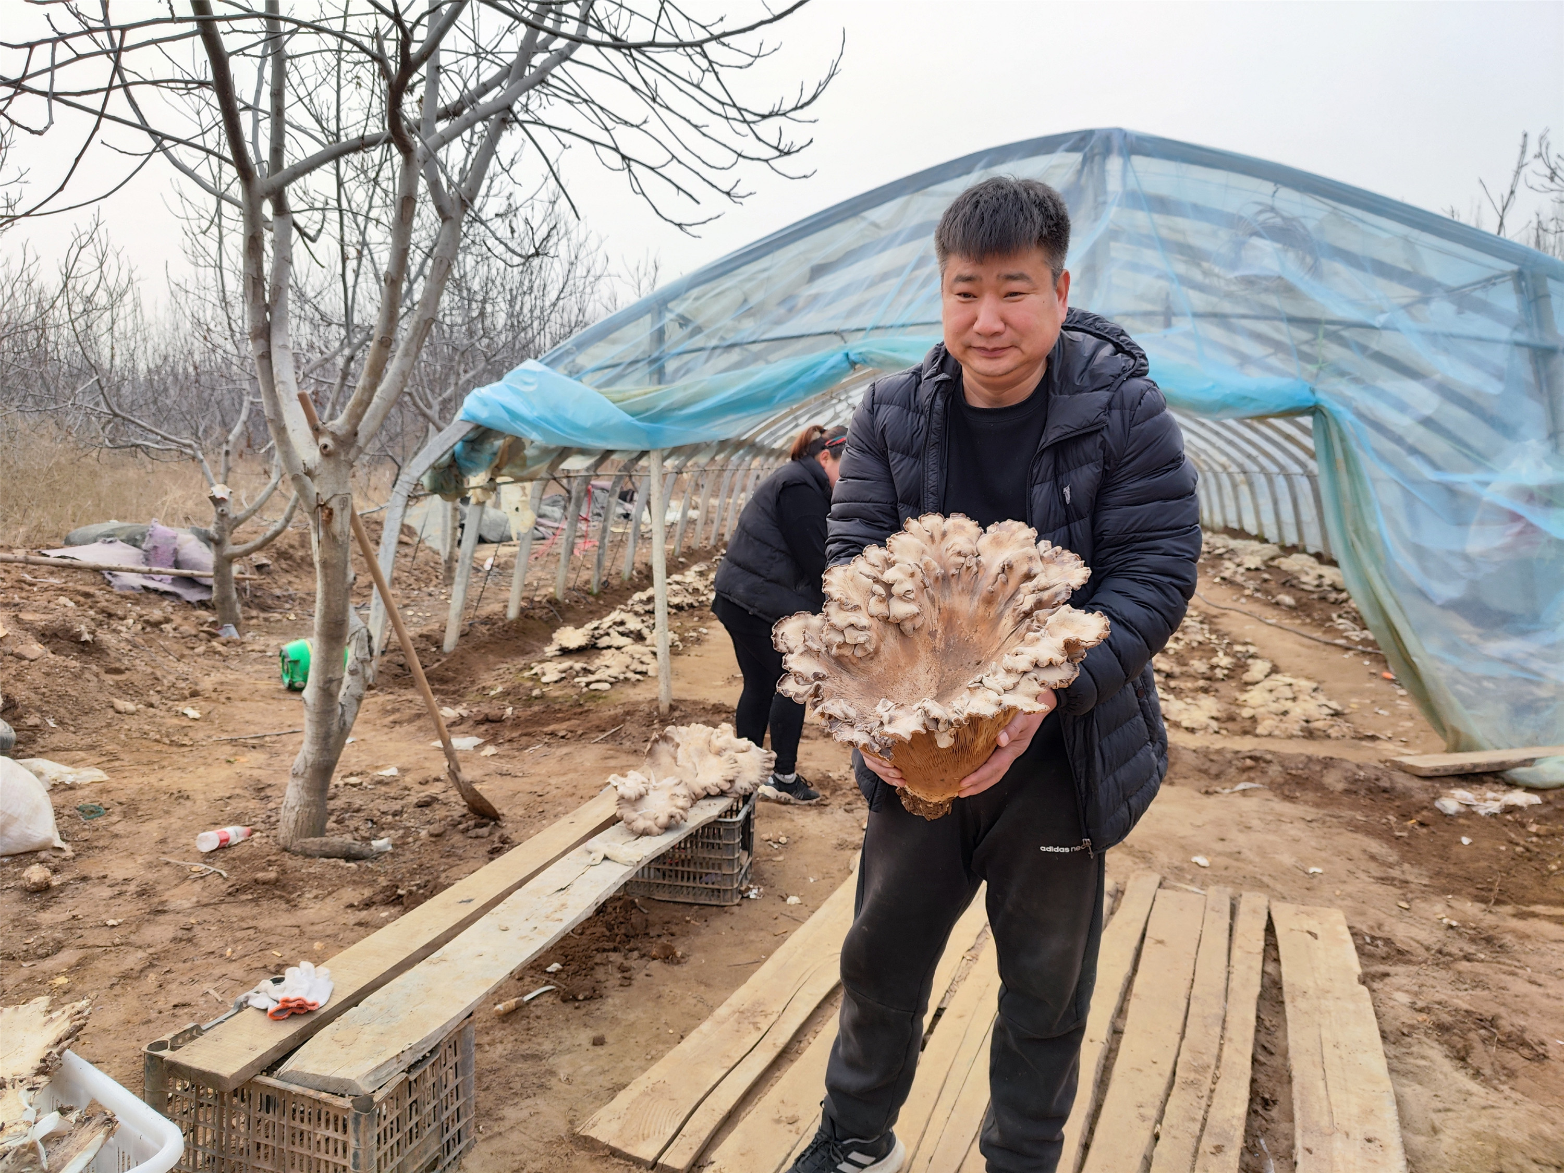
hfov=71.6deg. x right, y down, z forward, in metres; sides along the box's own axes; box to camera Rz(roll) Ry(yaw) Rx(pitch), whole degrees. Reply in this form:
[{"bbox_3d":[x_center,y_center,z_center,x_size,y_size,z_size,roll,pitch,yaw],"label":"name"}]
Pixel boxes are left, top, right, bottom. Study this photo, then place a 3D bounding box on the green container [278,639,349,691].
[{"bbox_3d":[-2.672,0.453,6.185,0.320,0.285,0.285,-4,9,-35],"label":"green container"}]

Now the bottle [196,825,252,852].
[{"bbox_3d":[-1.926,0.868,3.755,0.064,0.064,0.176,7,10,43],"label":"bottle"}]

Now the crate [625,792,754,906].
[{"bbox_3d":[-0.351,0.817,3.490,0.510,0.258,0.314,2,7,10],"label":"crate"}]

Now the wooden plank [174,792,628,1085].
[{"bbox_3d":[-0.717,0.754,2.825,0.160,0.028,1.945,3,7,19],"label":"wooden plank"}]

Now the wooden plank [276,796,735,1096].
[{"bbox_3d":[-0.528,0.773,2.694,0.193,0.030,1.710,3,7,19],"label":"wooden plank"}]

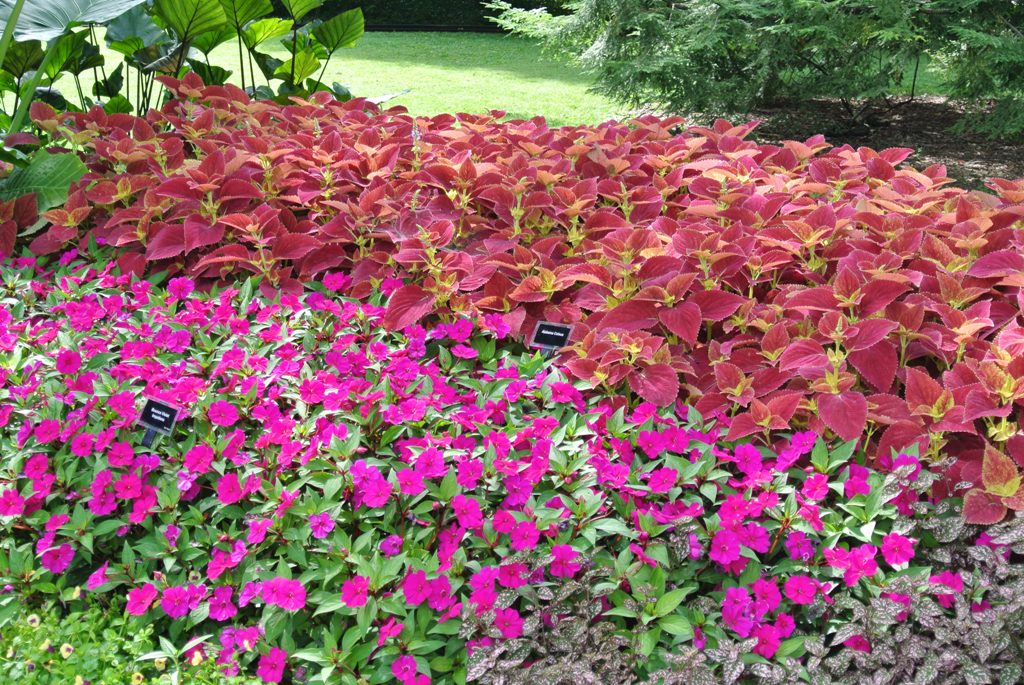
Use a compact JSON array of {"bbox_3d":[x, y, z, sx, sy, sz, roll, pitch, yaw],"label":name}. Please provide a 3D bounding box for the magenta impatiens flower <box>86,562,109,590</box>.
[{"bbox_3d":[-0.756,0.427,3.170,0.055,0.058,0.022,17,-21,49],"label":"magenta impatiens flower"}]

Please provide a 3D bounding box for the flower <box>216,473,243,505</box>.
[{"bbox_3d":[-0.594,0.307,3.650,0.053,0.066,0.026,0,-11,-1],"label":"flower"}]

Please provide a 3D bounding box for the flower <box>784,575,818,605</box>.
[{"bbox_3d":[0.483,0.412,2.900,0.057,0.054,0.020,5,-27,15],"label":"flower"}]

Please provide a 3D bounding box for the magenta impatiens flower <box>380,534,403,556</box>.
[{"bbox_3d":[-0.212,0.356,3.050,0.041,0.041,0.022,3,-12,10],"label":"magenta impatiens flower"}]

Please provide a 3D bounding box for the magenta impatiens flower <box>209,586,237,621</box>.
[{"bbox_3d":[-0.550,0.496,3.300,0.052,0.063,0.028,-4,-12,-15],"label":"magenta impatiens flower"}]

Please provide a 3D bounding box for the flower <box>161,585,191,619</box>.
[{"bbox_3d":[-0.605,0.466,3.120,0.056,0.060,0.020,2,-28,6],"label":"flower"}]

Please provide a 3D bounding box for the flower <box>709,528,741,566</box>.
[{"bbox_3d":[0.422,0.405,3.450,0.062,0.070,0.026,4,-12,16],"label":"flower"}]

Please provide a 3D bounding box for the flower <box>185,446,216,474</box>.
[{"bbox_3d":[-0.603,0.226,3.350,0.056,0.054,0.020,2,-24,7],"label":"flower"}]

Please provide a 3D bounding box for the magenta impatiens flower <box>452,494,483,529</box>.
[{"bbox_3d":[-0.083,0.316,3.250,0.058,0.020,0.062,-7,58,-27],"label":"magenta impatiens flower"}]

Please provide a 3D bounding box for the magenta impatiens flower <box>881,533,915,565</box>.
[{"bbox_3d":[0.661,0.355,2.980,0.057,0.057,0.020,7,-13,21],"label":"magenta impatiens flower"}]

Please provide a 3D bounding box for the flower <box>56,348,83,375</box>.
[{"bbox_3d":[-1.047,0.045,4.100,0.065,0.060,0.025,-4,-8,-15],"label":"flower"}]

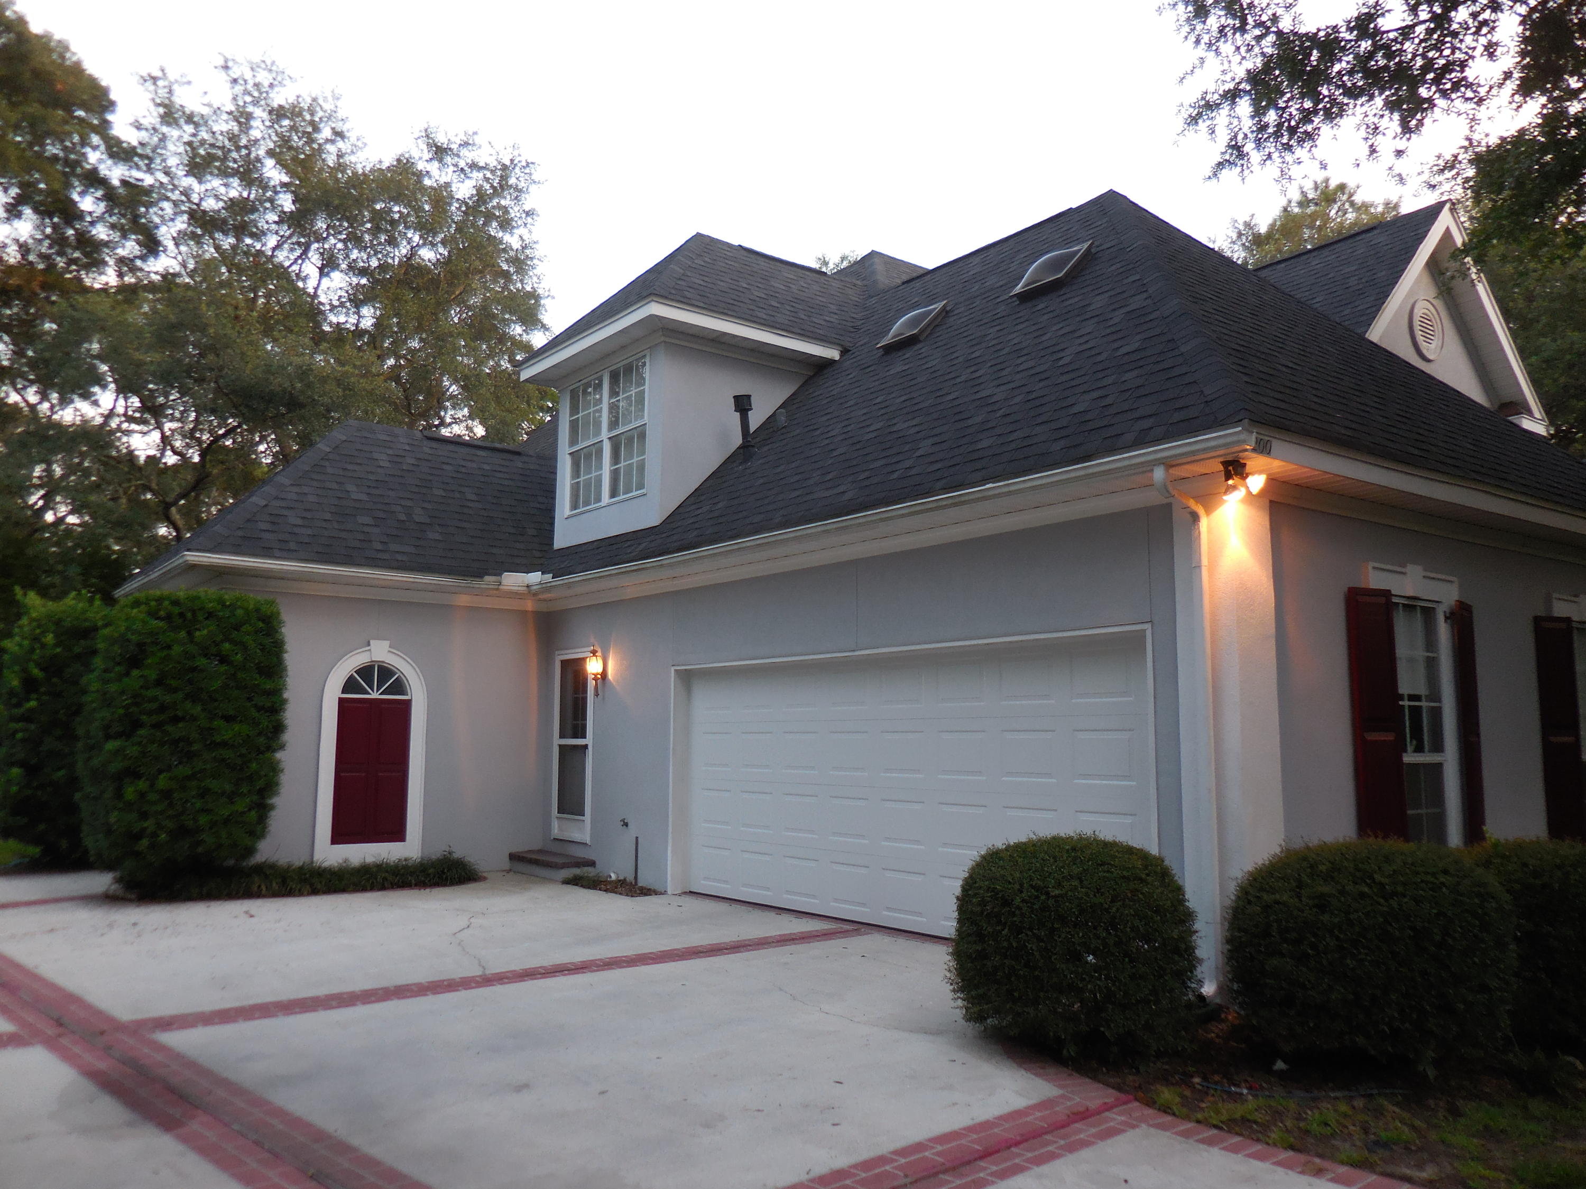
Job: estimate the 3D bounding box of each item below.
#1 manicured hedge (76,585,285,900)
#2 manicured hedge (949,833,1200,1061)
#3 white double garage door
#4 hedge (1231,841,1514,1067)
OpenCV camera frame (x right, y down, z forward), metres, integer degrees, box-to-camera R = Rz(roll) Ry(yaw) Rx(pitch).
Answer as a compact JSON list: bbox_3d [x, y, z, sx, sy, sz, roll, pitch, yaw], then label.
[{"bbox_3d":[-5.710,1.388,10.749,1.657,2.832,1.381,6,-9,-38],"label":"manicured hedge"},{"bbox_3d":[1.358,1.672,5.596,1.165,0.971,1.165,0,-7,0],"label":"manicured hedge"},{"bbox_3d":[0.647,1.532,9.078,0.070,2.140,5.220,6,-9,-38],"label":"white double garage door"},{"bbox_3d":[2.694,1.652,5.386,1.243,0.956,1.151,6,-9,-38],"label":"hedge"}]

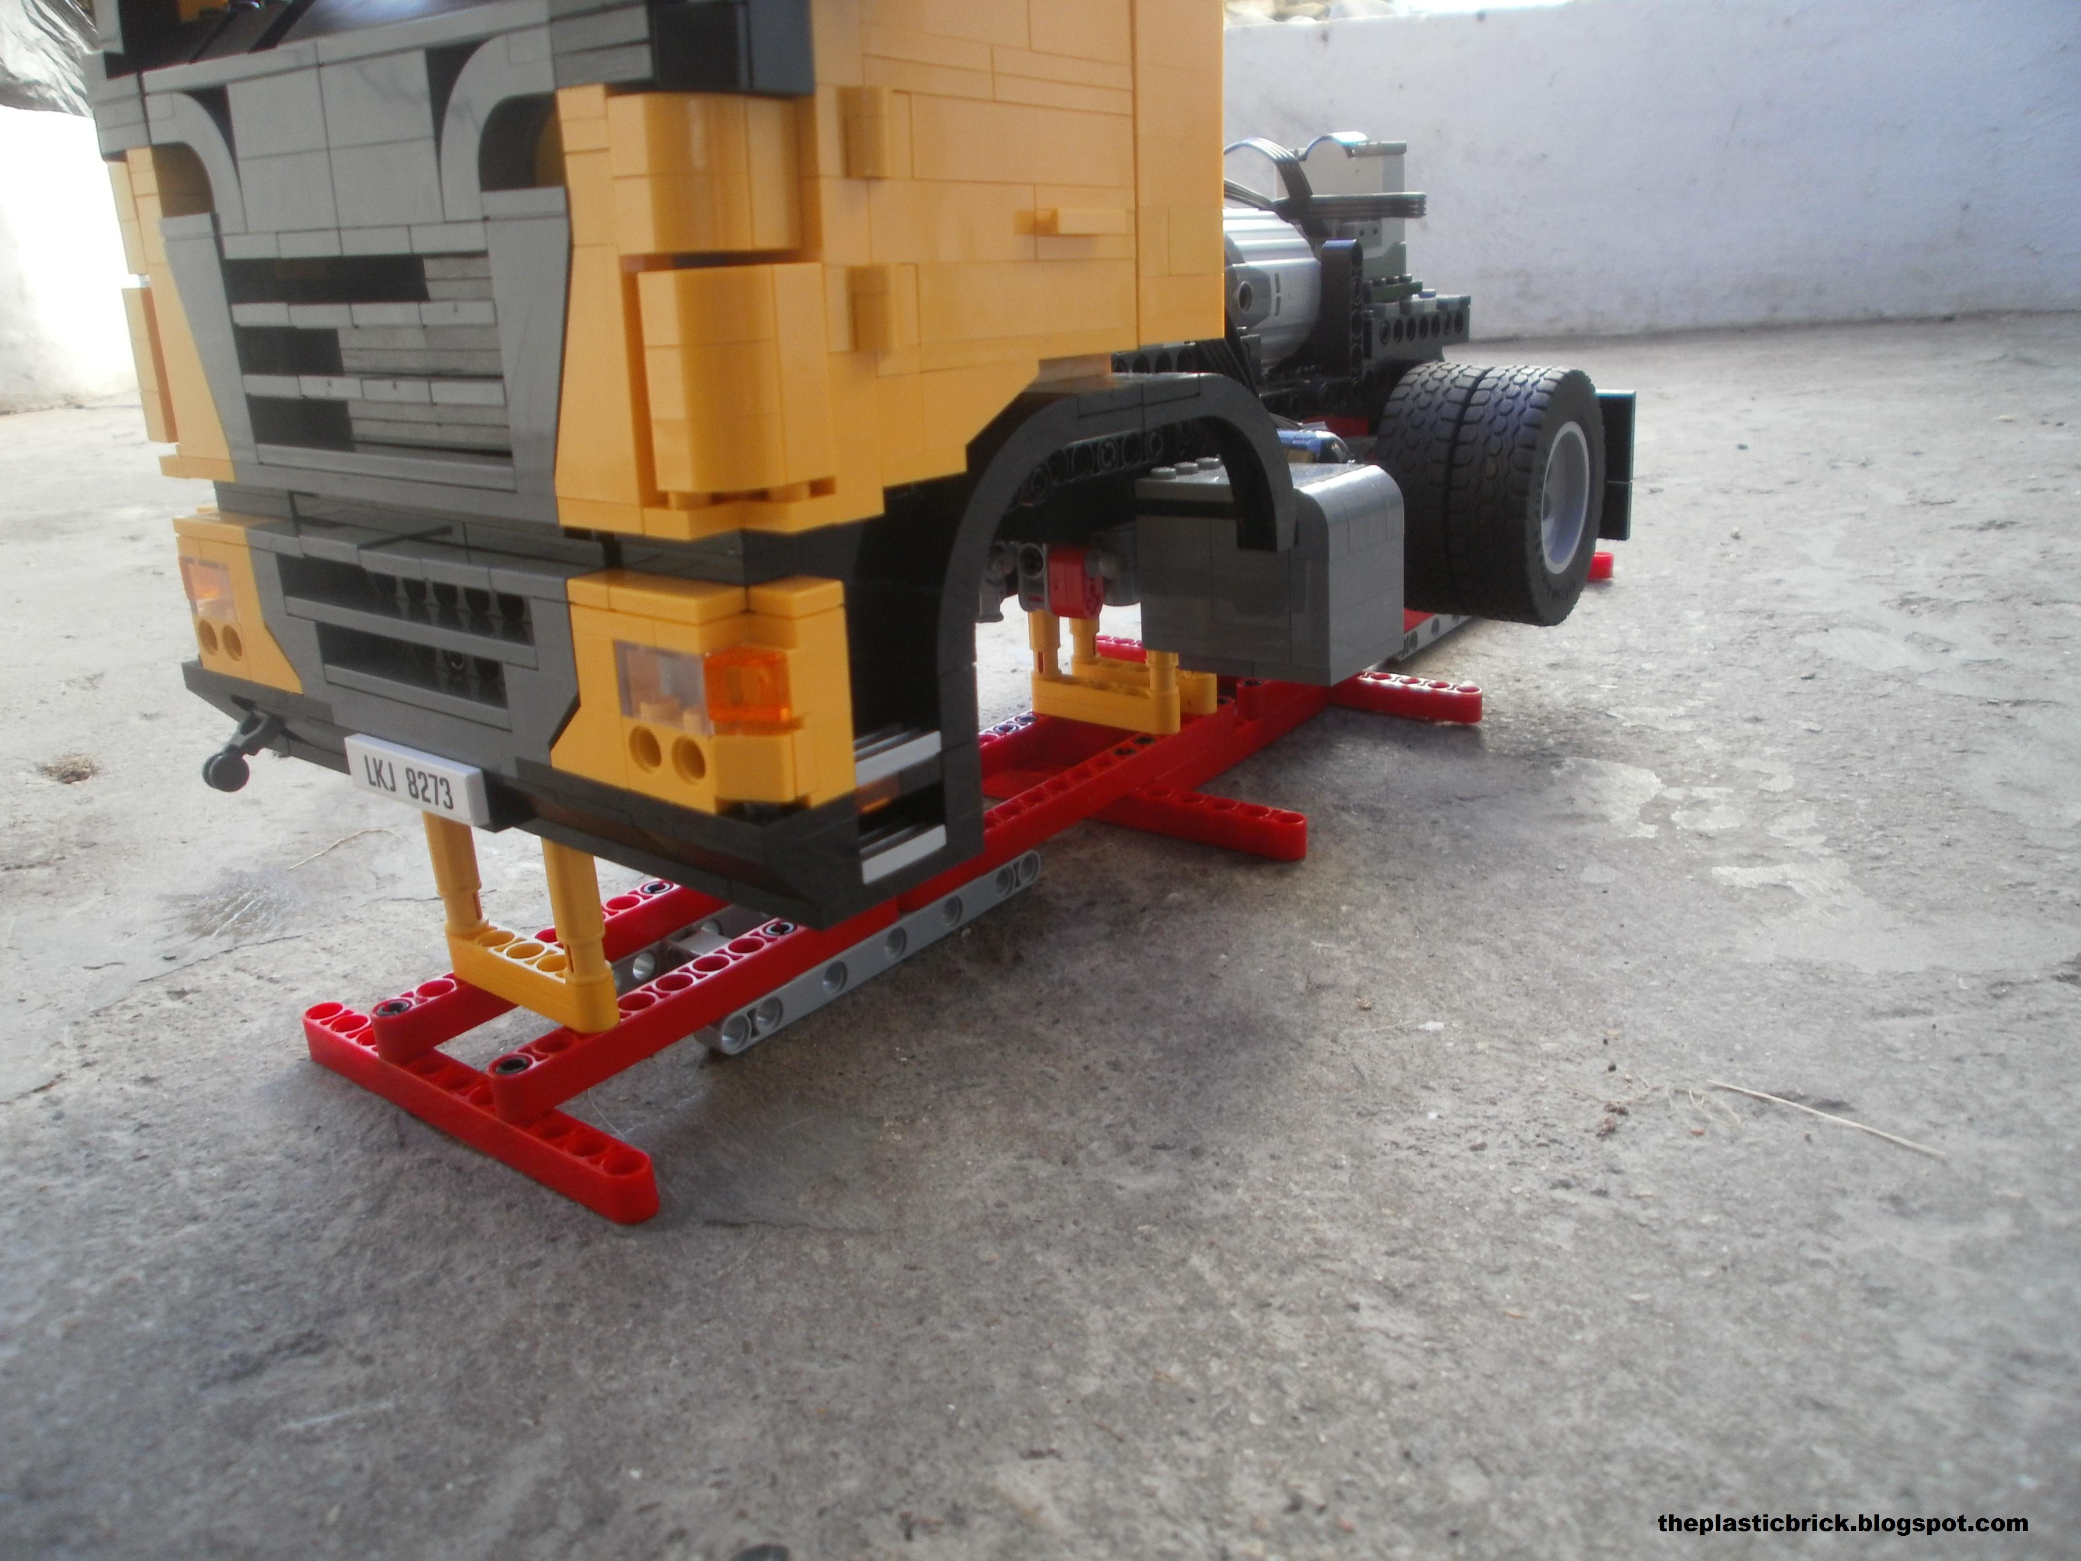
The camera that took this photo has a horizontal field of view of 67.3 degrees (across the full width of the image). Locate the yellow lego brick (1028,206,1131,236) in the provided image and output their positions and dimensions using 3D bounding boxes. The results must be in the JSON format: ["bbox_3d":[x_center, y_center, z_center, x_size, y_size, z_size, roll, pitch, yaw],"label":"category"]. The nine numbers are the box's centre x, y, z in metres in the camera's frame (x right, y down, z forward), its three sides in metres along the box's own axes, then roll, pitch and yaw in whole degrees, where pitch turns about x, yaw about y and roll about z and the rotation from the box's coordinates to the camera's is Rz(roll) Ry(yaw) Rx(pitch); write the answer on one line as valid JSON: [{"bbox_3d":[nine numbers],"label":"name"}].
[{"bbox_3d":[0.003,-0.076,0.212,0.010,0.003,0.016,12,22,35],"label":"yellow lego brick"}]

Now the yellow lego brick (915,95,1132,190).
[{"bbox_3d":[-0.004,-0.083,0.205,0.008,0.010,0.048,12,22,35],"label":"yellow lego brick"}]

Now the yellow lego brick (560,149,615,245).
[{"bbox_3d":[-0.048,-0.067,0.179,0.008,0.010,0.008,12,22,35],"label":"yellow lego brick"}]

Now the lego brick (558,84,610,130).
[{"bbox_3d":[-0.048,-0.076,0.176,0.008,0.003,0.008,12,22,35],"label":"lego brick"}]

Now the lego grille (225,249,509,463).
[{"bbox_3d":[-0.089,-0.058,0.214,0.065,0.027,0.008,12,22,35],"label":"lego grille"}]

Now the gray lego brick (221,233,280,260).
[{"bbox_3d":[-0.109,-0.076,0.223,0.016,0.003,0.008,12,22,35],"label":"gray lego brick"}]

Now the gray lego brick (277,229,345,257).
[{"bbox_3d":[-0.098,-0.075,0.218,0.016,0.003,0.008,12,22,35],"label":"gray lego brick"}]

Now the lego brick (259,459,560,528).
[{"bbox_3d":[-0.090,-0.042,0.223,0.079,0.003,0.008,12,22,35],"label":"lego brick"}]

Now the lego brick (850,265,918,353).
[{"bbox_3d":[-0.018,-0.056,0.186,0.009,0.010,0.012,12,22,35],"label":"lego brick"}]

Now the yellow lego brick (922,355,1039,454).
[{"bbox_3d":[-0.010,-0.050,0.206,0.008,0.010,0.024,12,22,35],"label":"yellow lego brick"}]

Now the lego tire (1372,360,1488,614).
[{"bbox_3d":[0.108,-0.075,0.410,0.020,0.062,0.062,9,22,34],"label":"lego tire"}]

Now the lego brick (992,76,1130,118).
[{"bbox_3d":[0.001,-0.091,0.210,0.008,0.003,0.032,12,22,35],"label":"lego brick"}]

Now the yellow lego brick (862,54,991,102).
[{"bbox_3d":[-0.016,-0.084,0.188,0.008,0.003,0.024,12,22,35],"label":"yellow lego brick"}]

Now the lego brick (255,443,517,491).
[{"bbox_3d":[-0.091,-0.045,0.222,0.064,0.003,0.008,12,22,35],"label":"lego brick"}]

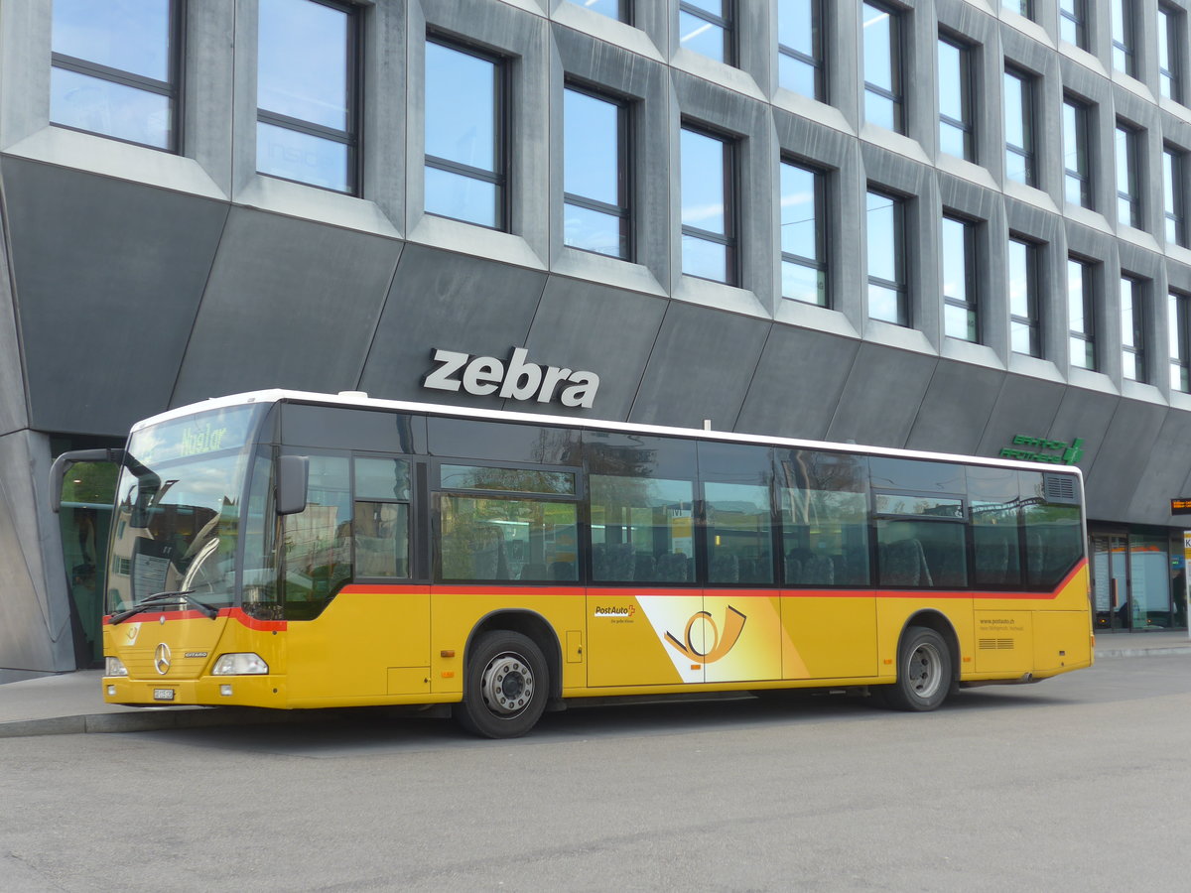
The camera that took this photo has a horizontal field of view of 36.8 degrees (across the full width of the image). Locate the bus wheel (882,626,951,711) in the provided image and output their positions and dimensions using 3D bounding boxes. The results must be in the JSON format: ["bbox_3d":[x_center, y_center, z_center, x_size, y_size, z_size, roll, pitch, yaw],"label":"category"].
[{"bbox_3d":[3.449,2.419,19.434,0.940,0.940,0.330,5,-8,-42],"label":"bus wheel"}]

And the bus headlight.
[{"bbox_3d":[-2.760,1.692,13.866,0.500,0.175,0.180,-5,-8,37],"label":"bus headlight"}]

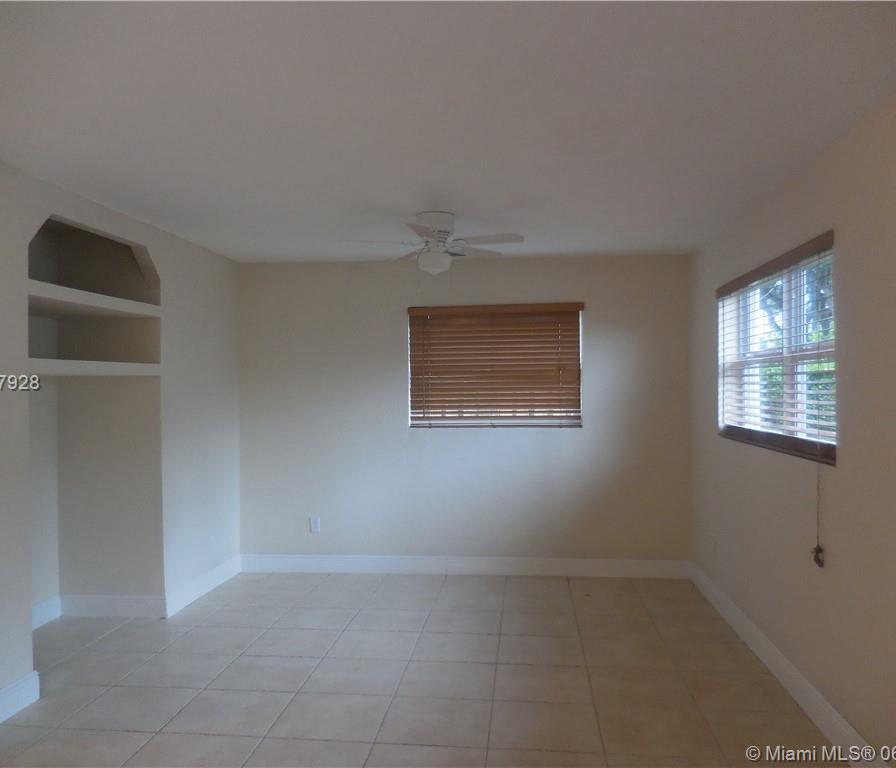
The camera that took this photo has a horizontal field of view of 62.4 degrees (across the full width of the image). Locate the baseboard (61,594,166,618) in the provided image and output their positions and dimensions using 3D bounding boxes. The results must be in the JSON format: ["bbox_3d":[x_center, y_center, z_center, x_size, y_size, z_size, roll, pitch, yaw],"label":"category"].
[{"bbox_3d":[-2.121,1.412,4.696,0.680,0.138,0.020,0,0,6],"label":"baseboard"}]

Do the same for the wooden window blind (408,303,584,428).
[{"bbox_3d":[0.361,-0.133,5.628,1.335,0.925,0.080,0,0,6],"label":"wooden window blind"}]

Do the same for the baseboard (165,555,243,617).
[{"bbox_3d":[-1.715,1.414,5.267,0.020,0.138,1.200,0,0,6],"label":"baseboard"}]

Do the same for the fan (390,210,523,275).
[{"bbox_3d":[-0.070,-0.806,4.290,1.060,0.347,1.060,0,0,6],"label":"fan"}]

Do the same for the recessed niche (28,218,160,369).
[{"bbox_3d":[-2.214,-0.431,4.077,0.680,0.790,1.237,0,0,6],"label":"recessed niche"}]

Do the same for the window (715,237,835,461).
[{"bbox_3d":[1.568,-0.133,3.657,0.080,0.900,1.730,0,0,6],"label":"window"}]

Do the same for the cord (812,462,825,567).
[{"bbox_3d":[1.490,0.524,2.966,0.040,0.425,0.040,0,0,6],"label":"cord"}]

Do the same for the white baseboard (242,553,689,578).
[{"bbox_3d":[0.079,1.406,5.696,3.450,0.138,0.020,0,0,6],"label":"white baseboard"}]

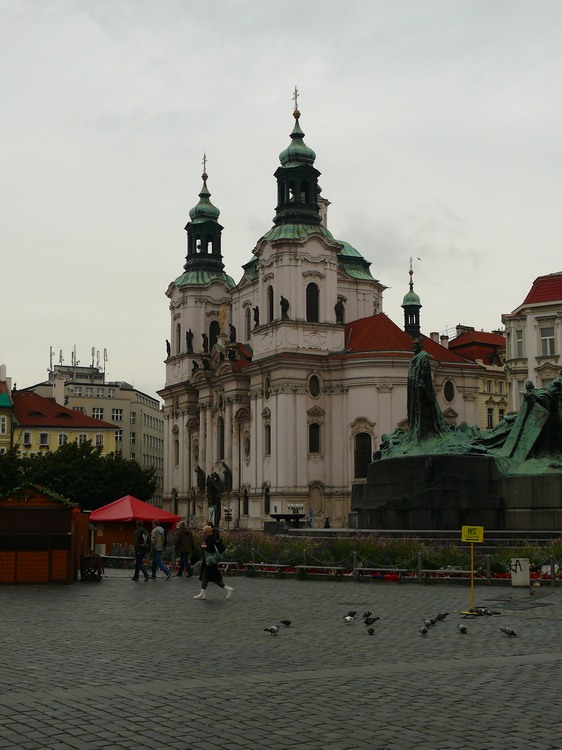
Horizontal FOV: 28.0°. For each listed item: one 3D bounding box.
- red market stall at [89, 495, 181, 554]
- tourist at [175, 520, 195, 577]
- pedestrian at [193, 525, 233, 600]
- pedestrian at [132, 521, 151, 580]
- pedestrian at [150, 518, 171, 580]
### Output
[{"bbox_3d":[-6.467,6.570,48.053,3.100,2.920,3.100,-5,-9,33],"label":"red market stall"},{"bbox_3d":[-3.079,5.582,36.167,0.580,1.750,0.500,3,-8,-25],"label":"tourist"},{"bbox_3d":[-1.535,4.216,25.337,0.820,1.610,0.550,1,-8,-6],"label":"pedestrian"},{"bbox_3d":[-4.110,5.196,33.296,0.550,1.760,0.500,-7,-10,42],"label":"pedestrian"},{"bbox_3d":[-3.597,5.282,34.018,0.620,1.780,0.500,-6,-10,38],"label":"pedestrian"}]

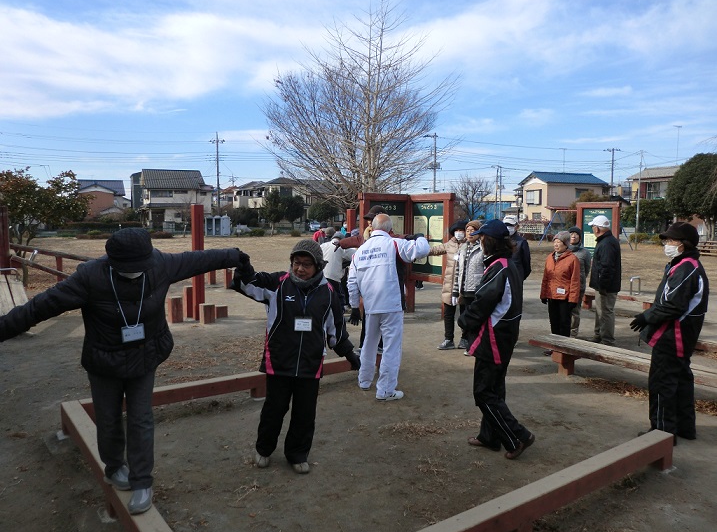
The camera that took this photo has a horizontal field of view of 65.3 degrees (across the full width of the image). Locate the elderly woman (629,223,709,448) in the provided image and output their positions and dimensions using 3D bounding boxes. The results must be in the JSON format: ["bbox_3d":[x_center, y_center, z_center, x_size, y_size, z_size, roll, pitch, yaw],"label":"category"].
[{"bbox_3d":[2.223,0.472,3.976,0.480,1.570,0.500,0,4,0],"label":"elderly woman"}]

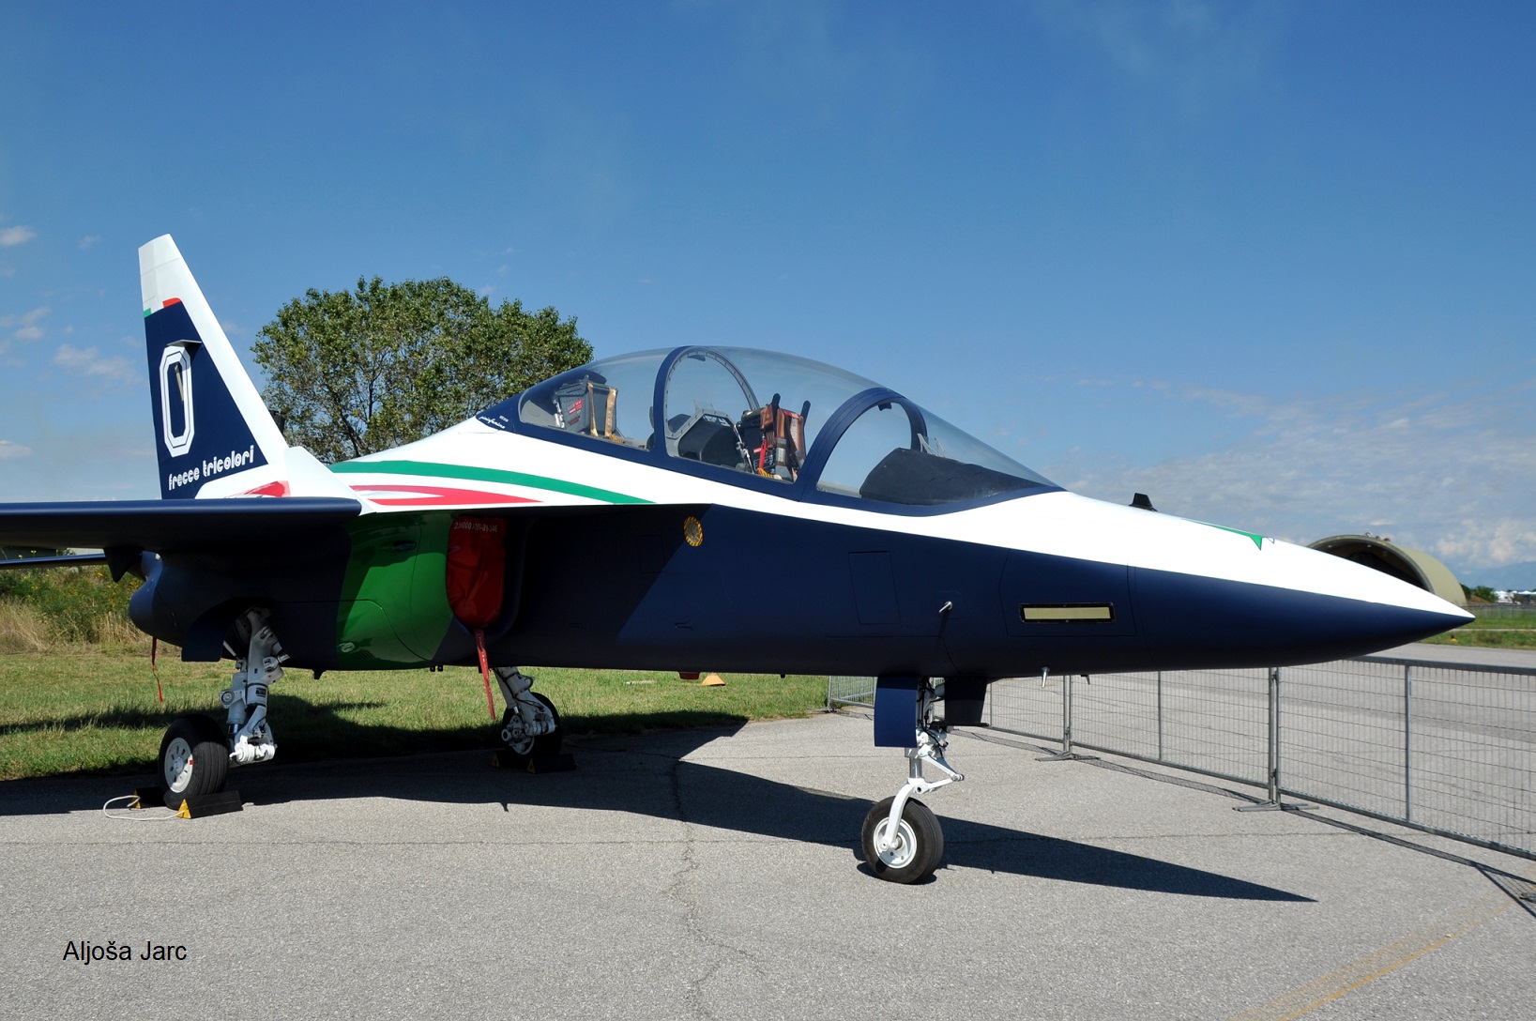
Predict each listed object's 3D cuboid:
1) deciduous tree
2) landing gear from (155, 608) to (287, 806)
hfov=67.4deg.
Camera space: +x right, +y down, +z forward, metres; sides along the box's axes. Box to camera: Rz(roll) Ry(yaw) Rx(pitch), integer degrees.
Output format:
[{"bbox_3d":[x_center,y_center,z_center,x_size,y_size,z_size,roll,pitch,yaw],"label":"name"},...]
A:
[{"bbox_3d":[-9.290,-1.355,30.128,8.937,9.660,8.490,3,-5,-17],"label":"deciduous tree"},{"bbox_3d":[-3.389,1.232,7.275,0.760,1.270,0.520,-2,-6,37],"label":"landing gear"}]

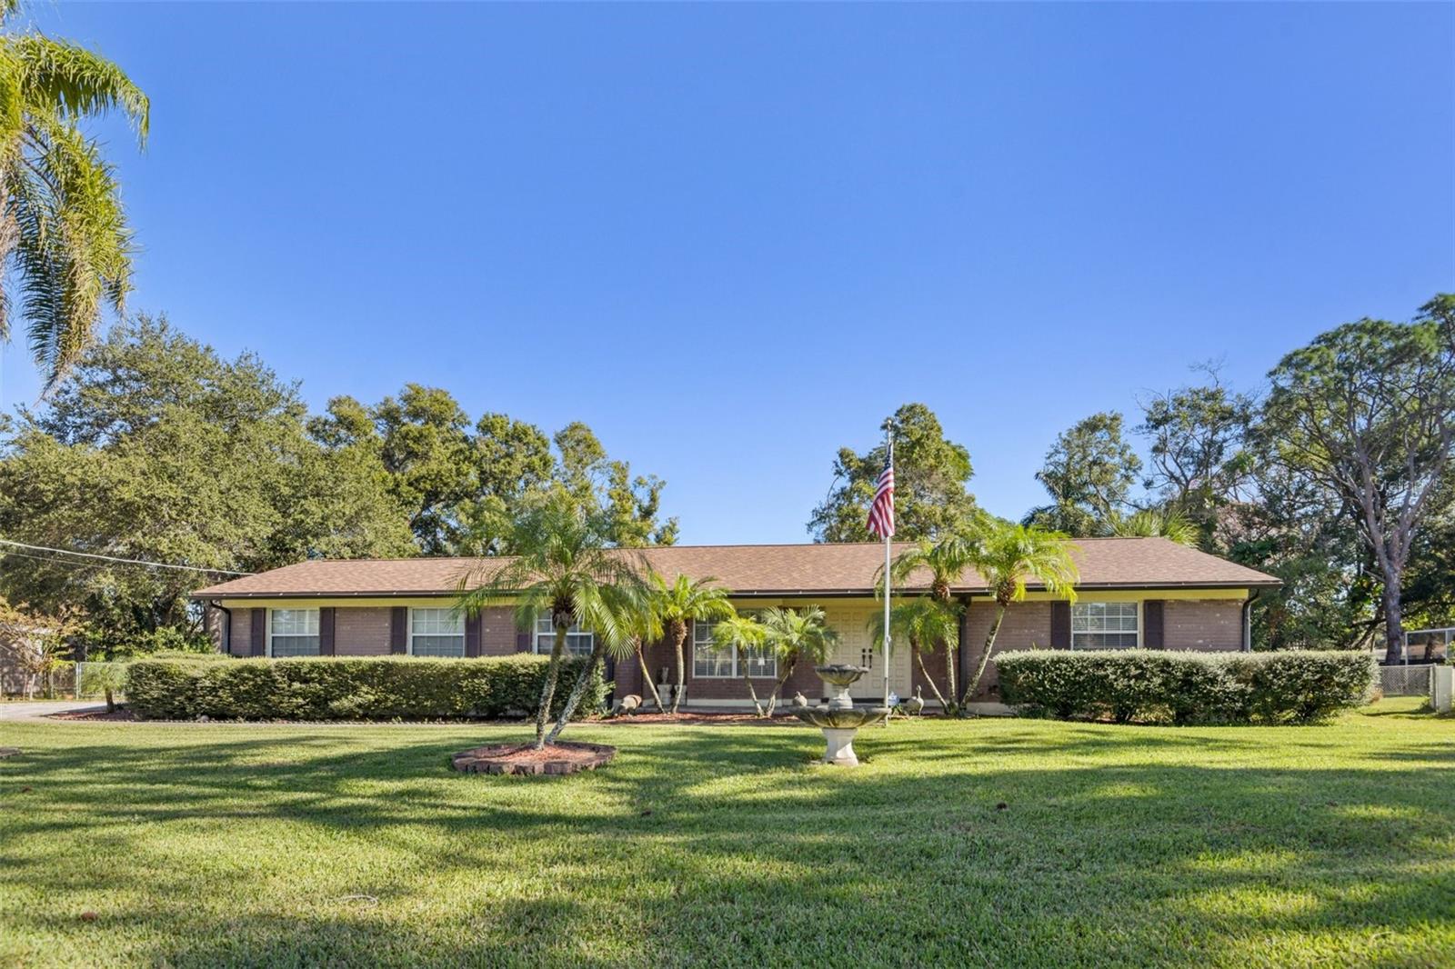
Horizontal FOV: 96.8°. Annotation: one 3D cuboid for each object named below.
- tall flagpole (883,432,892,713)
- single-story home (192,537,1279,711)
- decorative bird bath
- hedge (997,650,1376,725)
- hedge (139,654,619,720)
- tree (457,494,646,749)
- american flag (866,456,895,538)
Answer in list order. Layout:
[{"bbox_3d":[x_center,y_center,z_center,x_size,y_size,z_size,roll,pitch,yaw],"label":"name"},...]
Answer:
[{"bbox_3d":[2.891,1.604,11.700,0.090,5.250,0.090,0,-10,0],"label":"tall flagpole"},{"bbox_3d":[-0.400,3.577,17.700,22.300,4.000,9.000,-1,-10,6],"label":"single-story home"},{"bbox_3d":[1.361,2.805,7.900,1.170,1.200,1.170,0,-10,0],"label":"decorative bird bath"},{"bbox_3d":[8.100,3.697,11.850,5.700,1.220,1.250,-1,-10,6],"label":"hedge"},{"bbox_3d":[-7.350,4.129,13.200,9.800,1.150,1.250,-1,-10,6],"label":"hedge"},{"bbox_3d":[-2.199,1.701,8.200,2.200,3.100,2.100,0,-10,0],"label":"tree"},{"bbox_3d":[2.767,0.226,11.700,0.520,1.480,0.250,0,-10,0],"label":"american flag"}]

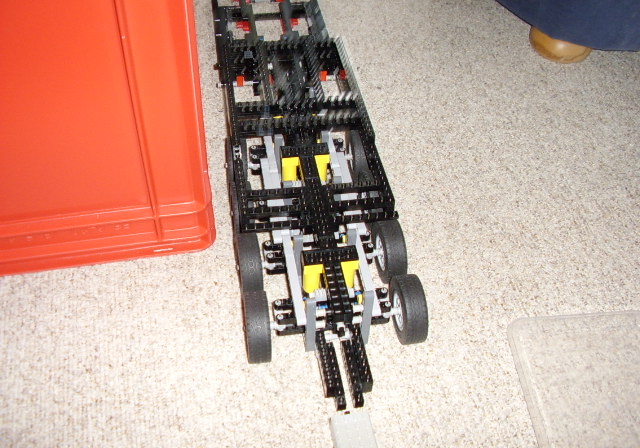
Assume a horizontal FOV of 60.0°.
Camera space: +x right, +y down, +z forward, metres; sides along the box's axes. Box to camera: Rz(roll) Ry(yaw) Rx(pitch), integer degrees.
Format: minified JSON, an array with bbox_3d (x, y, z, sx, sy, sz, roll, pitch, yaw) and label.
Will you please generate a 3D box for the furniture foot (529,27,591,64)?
[{"bbox_3d":[0.402,-0.312,0.910,0.108,0.065,0.112,22,49,16],"label":"furniture foot"}]

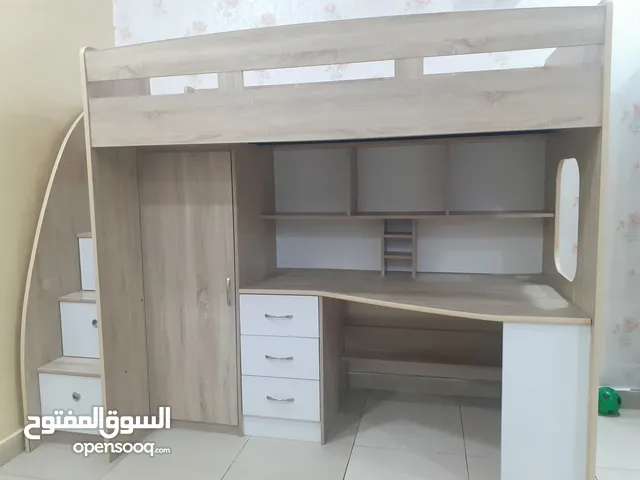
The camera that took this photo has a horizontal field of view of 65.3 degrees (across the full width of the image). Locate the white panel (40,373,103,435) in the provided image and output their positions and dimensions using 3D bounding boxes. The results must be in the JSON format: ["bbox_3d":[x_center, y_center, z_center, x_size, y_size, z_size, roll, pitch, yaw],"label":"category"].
[{"bbox_3d":[-1.120,0.763,2.328,0.401,0.271,0.020,0,6,13],"label":"white panel"}]

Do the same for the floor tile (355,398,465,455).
[{"bbox_3d":[0.465,0.941,2.531,0.498,0.010,0.498,0,6,13],"label":"floor tile"}]

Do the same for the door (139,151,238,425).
[{"bbox_3d":[-0.635,0.242,2.419,0.482,1.329,0.022,0,6,13],"label":"door"}]

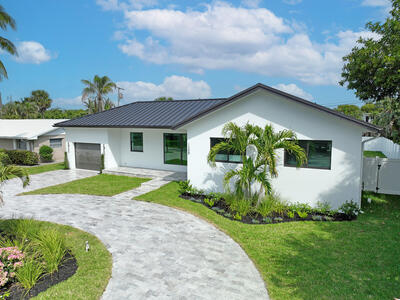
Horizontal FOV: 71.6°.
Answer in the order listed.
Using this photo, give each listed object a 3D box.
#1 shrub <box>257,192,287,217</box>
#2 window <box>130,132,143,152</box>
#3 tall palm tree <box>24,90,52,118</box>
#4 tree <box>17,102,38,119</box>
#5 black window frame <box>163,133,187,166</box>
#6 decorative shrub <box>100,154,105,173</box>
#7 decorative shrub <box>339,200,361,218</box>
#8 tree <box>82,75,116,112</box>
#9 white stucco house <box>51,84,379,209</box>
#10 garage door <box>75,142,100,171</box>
[{"bbox_3d":[3.074,2.244,11.885,1.200,0.880,1.100,3,7,27],"label":"shrub"},{"bbox_3d":[-4.865,-0.590,21.409,1.158,1.473,0.100,3,7,27],"label":"window"},{"bbox_3d":[-25.437,-5.113,44.480,4.200,8.710,4.200,3,7,27],"label":"tall palm tree"},{"bbox_3d":[-27.969,-4.446,45.397,3.600,7.217,3.600,3,7,27],"label":"tree"},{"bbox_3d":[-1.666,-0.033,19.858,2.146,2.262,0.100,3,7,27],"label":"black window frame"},{"bbox_3d":[-7.439,1.017,21.152,0.300,1.420,0.300,3,7,27],"label":"decorative shrub"},{"bbox_3d":[6.314,2.385,11.683,0.880,0.600,0.800,3,7,27],"label":"decorative shrub"},{"bbox_3d":[-13.144,-4.767,36.529,4.600,9.608,4.600,3,7,27],"label":"tree"},{"bbox_3d":[-0.298,-1.112,20.856,22.150,5.620,11.200,3,7,27],"label":"white stucco house"},{"bbox_3d":[-8.862,0.570,22.051,2.720,2.130,0.100,3,7,27],"label":"garage door"}]

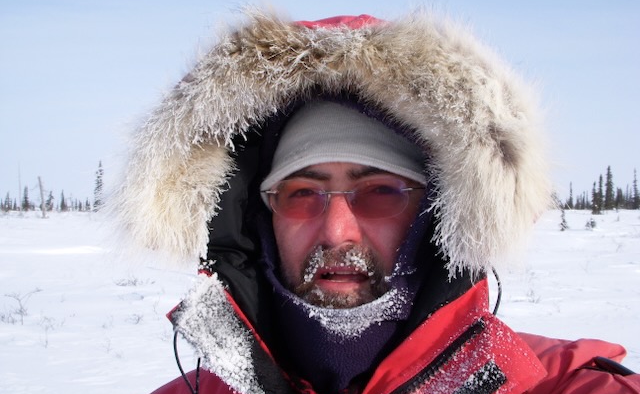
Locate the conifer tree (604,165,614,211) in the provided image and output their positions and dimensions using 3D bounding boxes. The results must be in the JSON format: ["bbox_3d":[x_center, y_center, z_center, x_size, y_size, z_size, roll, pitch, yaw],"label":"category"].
[{"bbox_3d":[41.204,-1.309,100.000,1.400,6.250,1.400,0,-1,0],"label":"conifer tree"}]

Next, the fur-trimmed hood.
[{"bbox_3d":[0.012,-0.050,0.685,0.385,0.275,0.270,0,-1,-3],"label":"fur-trimmed hood"}]

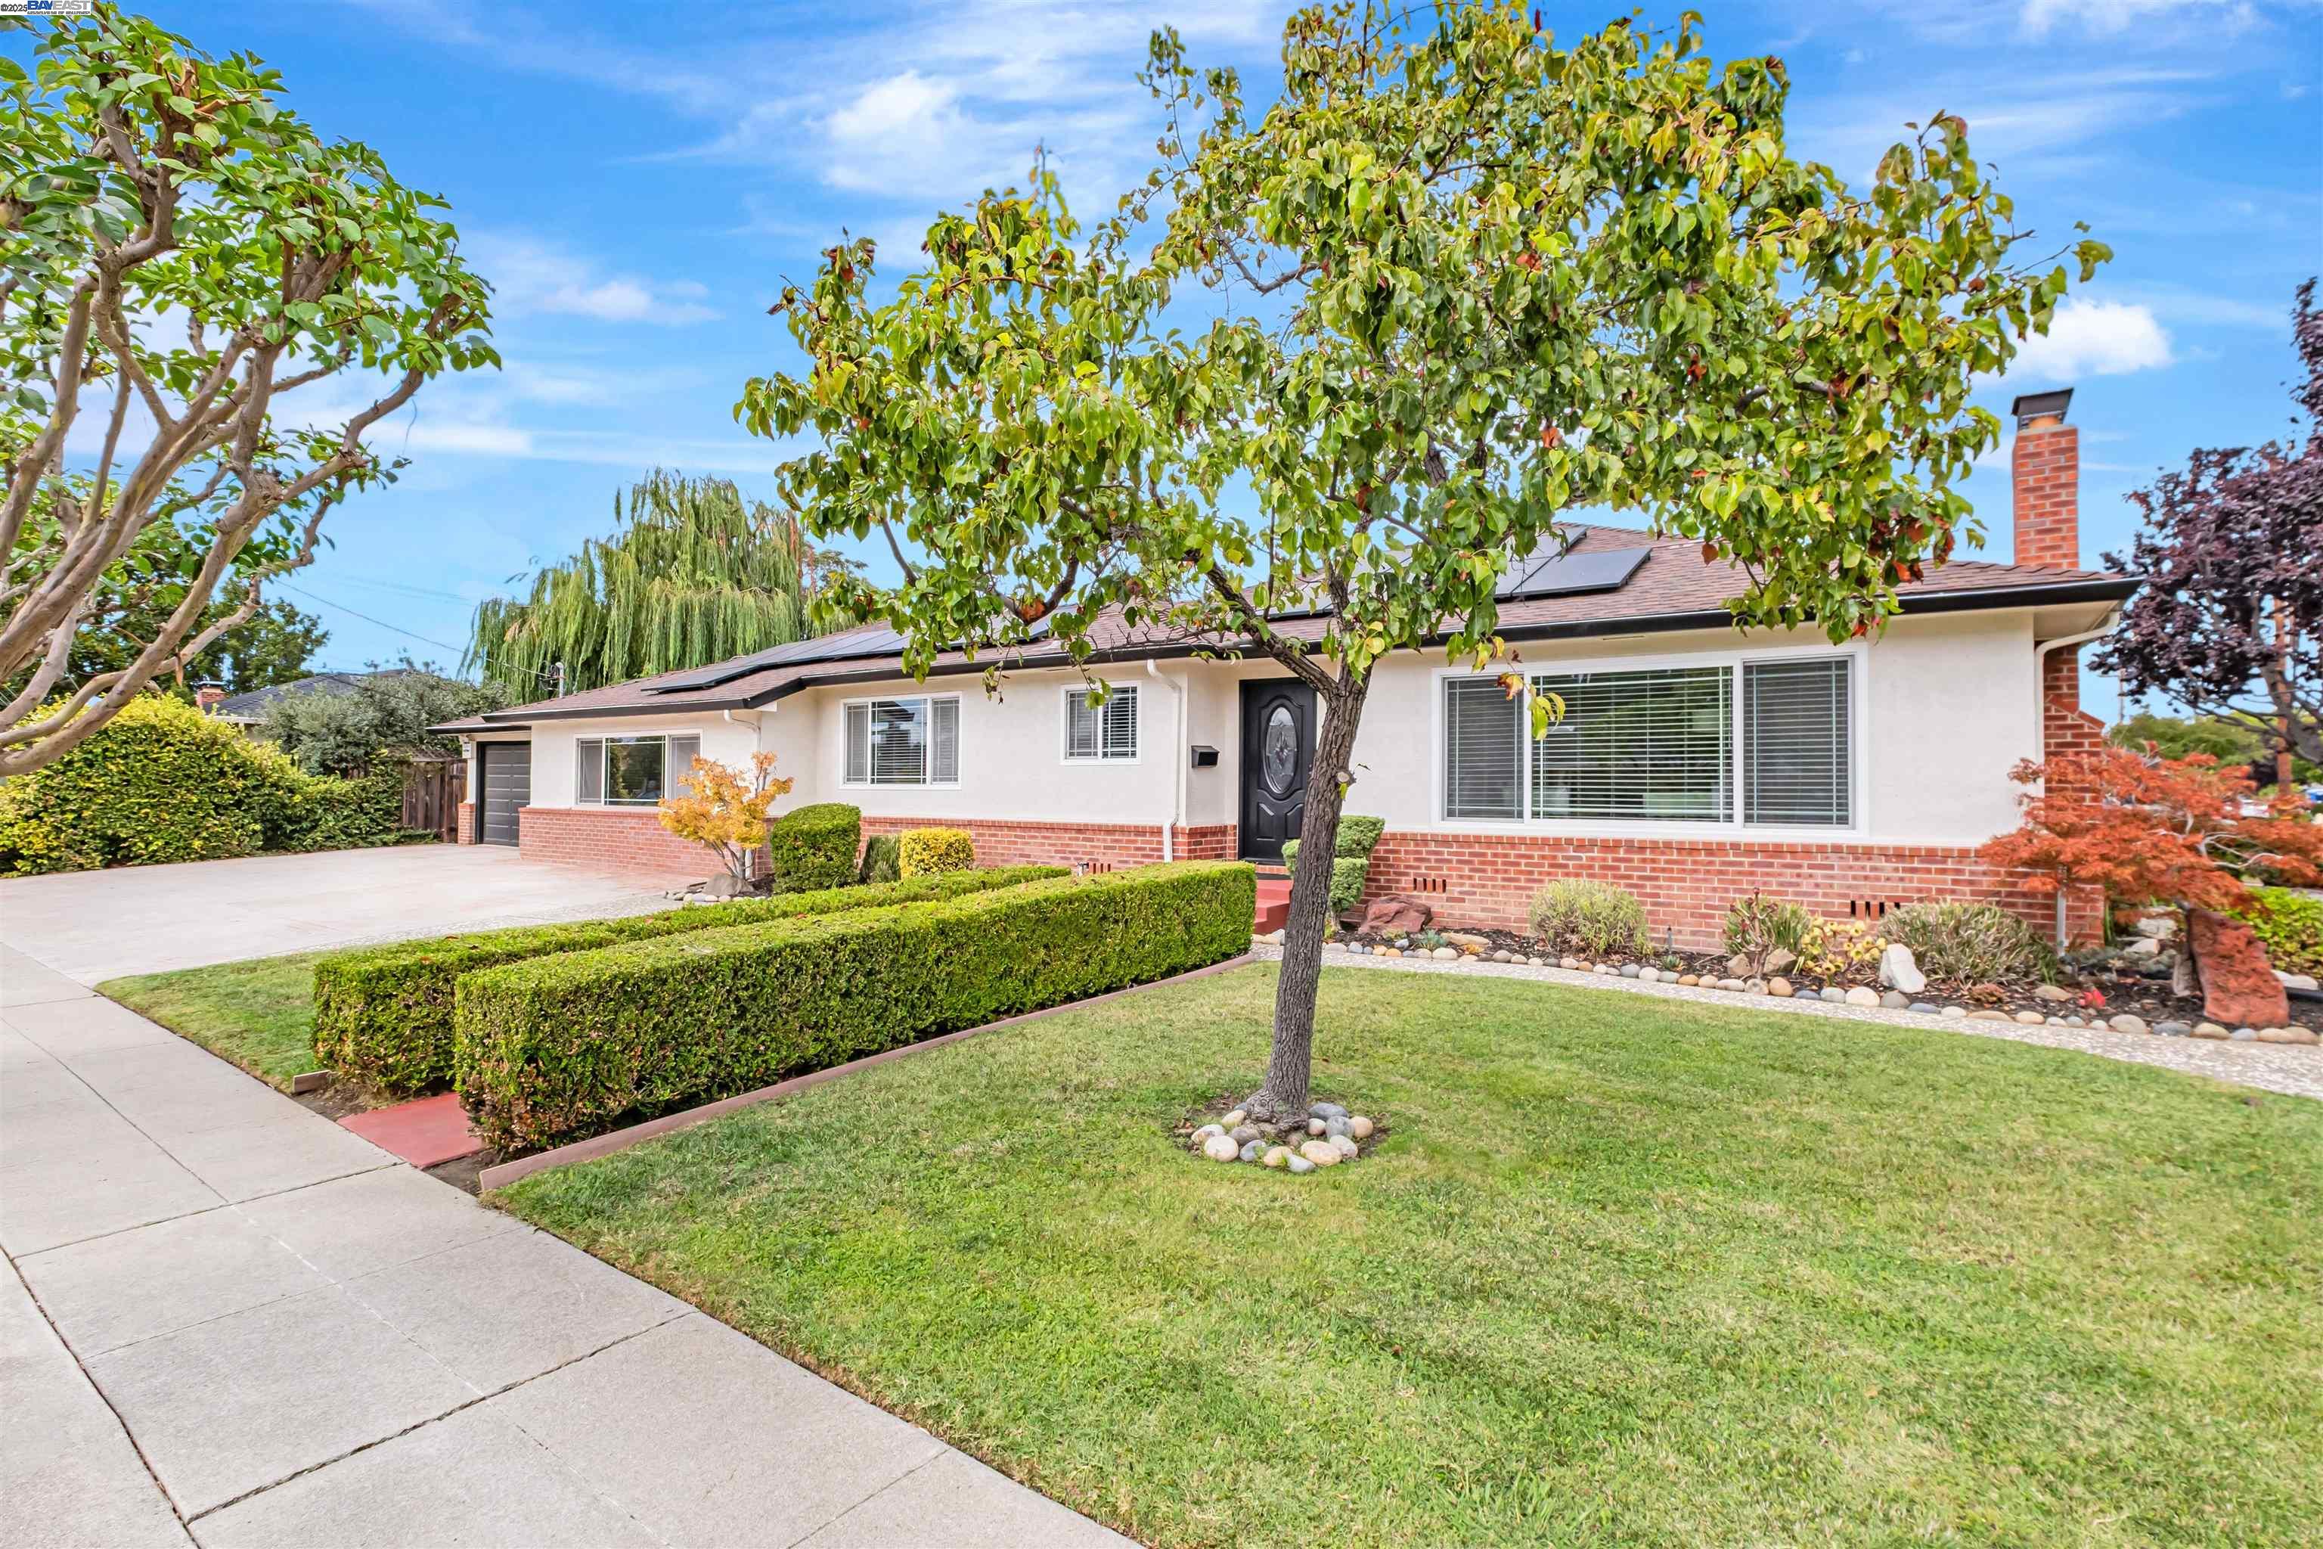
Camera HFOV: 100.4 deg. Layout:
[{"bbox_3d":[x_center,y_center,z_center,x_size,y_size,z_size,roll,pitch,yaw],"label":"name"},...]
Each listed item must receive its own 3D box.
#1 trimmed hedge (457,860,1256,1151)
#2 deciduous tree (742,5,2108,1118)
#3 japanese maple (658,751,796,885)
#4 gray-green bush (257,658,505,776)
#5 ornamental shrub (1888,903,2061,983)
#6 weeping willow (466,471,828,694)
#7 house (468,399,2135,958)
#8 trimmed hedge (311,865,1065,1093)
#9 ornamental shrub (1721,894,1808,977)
[{"bbox_3d":[-0.957,1.127,5.954,0.560,0.680,5.600,0,-1,32],"label":"trimmed hedge"},{"bbox_3d":[0.880,-0.740,4.150,4.900,4.450,4.400,0,-1,0],"label":"deciduous tree"},{"bbox_3d":[-5.490,0.549,12.200,1.650,1.720,1.550,1,-1,-24],"label":"japanese maple"},{"bbox_3d":[-17.739,-0.578,22.000,4.500,4.100,4.300,1,-1,-39],"label":"gray-green bush"},{"bbox_3d":[5.484,1.130,6.550,0.920,0.520,0.800,0,-1,32],"label":"ornamental shrub"},{"bbox_3d":[-19.101,-4.612,36.069,11.500,12.800,11.000,1,-1,-28],"label":"weeping willow"},{"bbox_3d":[-2.482,-0.772,16.555,26.000,4.750,10.200,0,-1,32],"label":"house"},{"bbox_3d":[-2.247,1.126,6.233,0.570,0.670,4.750,0,-1,32],"label":"trimmed hedge"},{"bbox_3d":[4.465,1.174,7.150,0.570,0.580,0.520,0,-1,32],"label":"ornamental shrub"}]

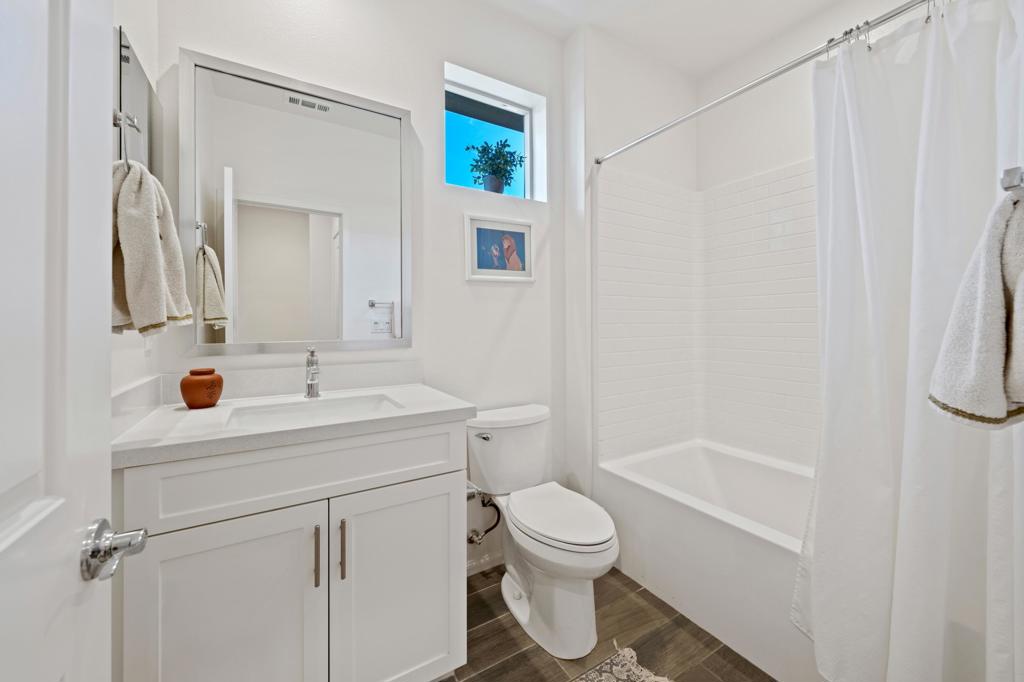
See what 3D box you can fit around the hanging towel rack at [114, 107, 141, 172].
[{"bbox_3d":[-0.843,-0.423,0.840,0.073,0.137,0.154,-1,2,-31],"label":"hanging towel rack"}]

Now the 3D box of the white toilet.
[{"bbox_3d":[0.138,0.729,1.651,0.410,0.776,0.715,-1,2,-31],"label":"white toilet"}]

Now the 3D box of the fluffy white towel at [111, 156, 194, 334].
[{"bbox_3d":[-0.783,-0.197,0.831,0.149,0.380,0.299,-1,2,-31],"label":"fluffy white towel"}]

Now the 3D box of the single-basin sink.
[{"bbox_3d":[-0.609,0.281,1.260,0.470,0.135,0.280,-1,2,-31],"label":"single-basin sink"}]

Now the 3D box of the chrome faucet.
[{"bbox_3d":[-0.708,0.117,1.419,0.054,0.178,0.142,-1,2,-31],"label":"chrome faucet"}]

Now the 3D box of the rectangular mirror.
[{"bbox_3d":[-0.773,-0.472,1.532,0.781,1.033,0.035,-1,2,-31],"label":"rectangular mirror"}]

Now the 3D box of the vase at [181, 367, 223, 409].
[{"bbox_3d":[-1.015,0.156,1.303,0.108,0.112,0.108,-1,2,-31],"label":"vase"}]

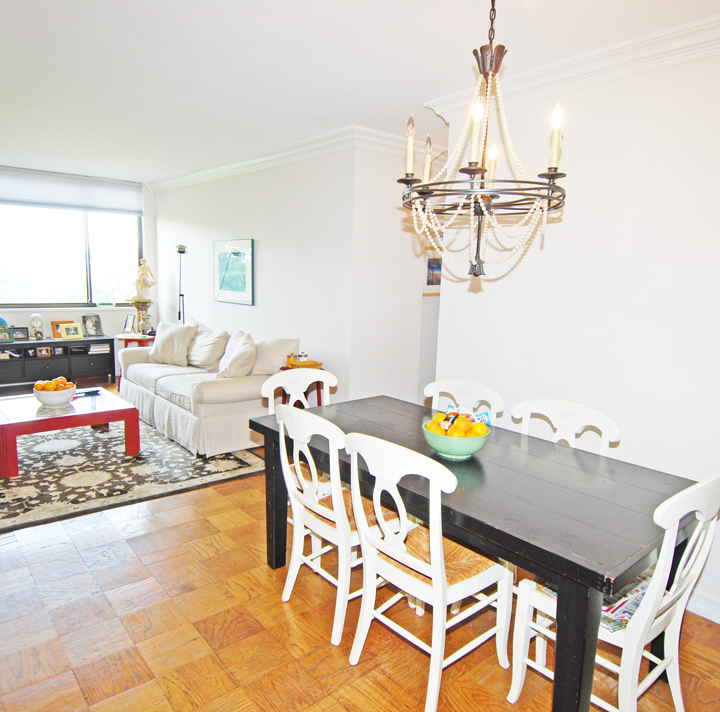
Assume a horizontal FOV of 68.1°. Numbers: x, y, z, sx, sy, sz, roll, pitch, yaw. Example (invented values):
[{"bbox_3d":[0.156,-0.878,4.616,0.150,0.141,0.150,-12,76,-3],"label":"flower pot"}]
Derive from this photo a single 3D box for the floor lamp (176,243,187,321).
[{"bbox_3d":[-2.110,-0.442,6.315,0.250,1.720,0.250,-6,12,-40],"label":"floor lamp"}]

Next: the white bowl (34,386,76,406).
[{"bbox_3d":[-2.452,0.317,4.264,0.300,0.124,0.300,-6,12,-40],"label":"white bowl"}]

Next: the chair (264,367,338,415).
[{"bbox_3d":[-0.191,0.561,2.914,0.505,0.945,0.520,-6,12,-40],"label":"chair"}]

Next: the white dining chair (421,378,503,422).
[{"bbox_3d":[0.347,0.610,2.706,0.520,0.945,0.505,-6,12,-40],"label":"white dining chair"}]

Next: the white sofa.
[{"bbox_3d":[-1.551,0.180,5.148,0.900,0.900,2.240,-6,12,-40],"label":"white sofa"}]

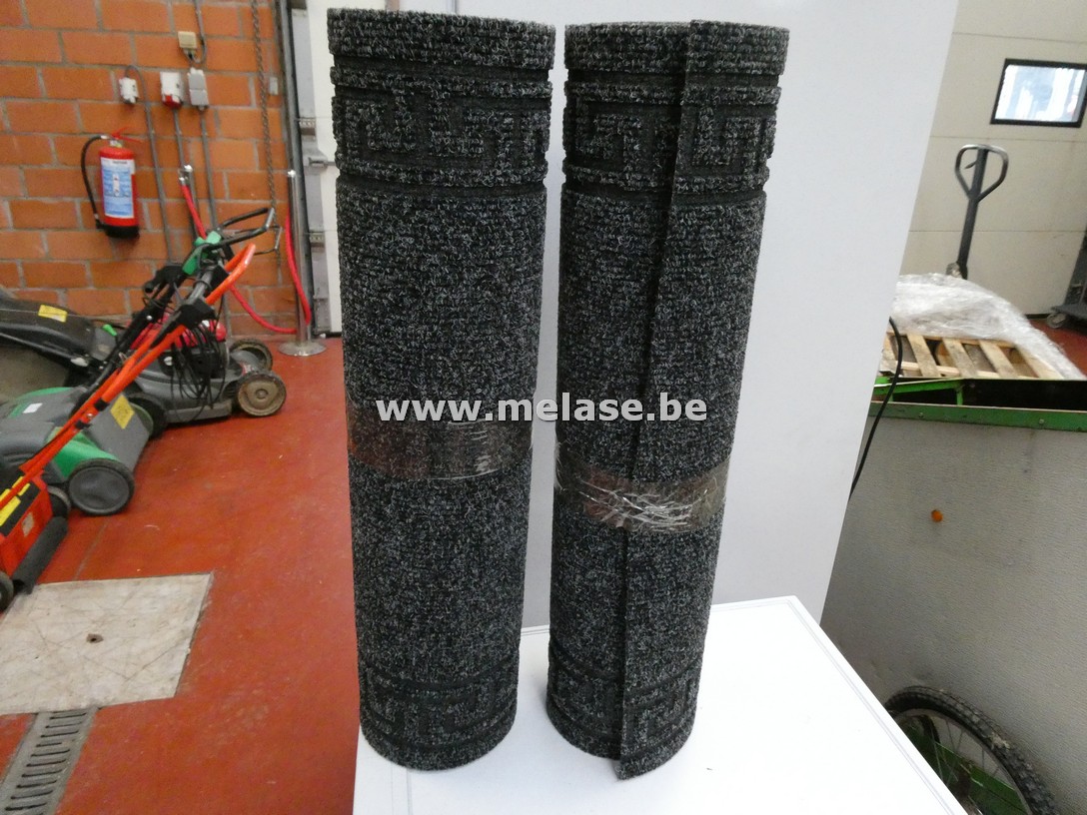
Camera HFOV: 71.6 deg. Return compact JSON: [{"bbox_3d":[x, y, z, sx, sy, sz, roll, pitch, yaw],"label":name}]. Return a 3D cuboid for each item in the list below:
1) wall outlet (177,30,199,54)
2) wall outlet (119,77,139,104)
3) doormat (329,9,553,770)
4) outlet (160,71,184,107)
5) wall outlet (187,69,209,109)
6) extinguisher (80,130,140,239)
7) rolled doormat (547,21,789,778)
[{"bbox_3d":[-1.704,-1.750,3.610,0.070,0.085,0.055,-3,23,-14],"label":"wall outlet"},{"bbox_3d":[-1.992,-1.523,3.623,0.061,0.112,0.058,-3,23,-14],"label":"wall outlet"},{"bbox_3d":[-0.084,0.015,0.618,0.150,0.605,0.150,3,23,0],"label":"doormat"},{"bbox_3d":[-1.797,-1.540,3.649,0.075,0.153,0.085,-3,23,-14],"label":"outlet"},{"bbox_3d":[-1.689,-1.559,3.690,0.071,0.178,0.060,-3,23,-14],"label":"wall outlet"},{"bbox_3d":[-2.106,-1.101,3.695,0.250,0.505,0.170,1,22,-15],"label":"extinguisher"},{"bbox_3d":[0.083,0.020,0.624,0.145,0.605,0.145,1,25,1],"label":"rolled doormat"}]

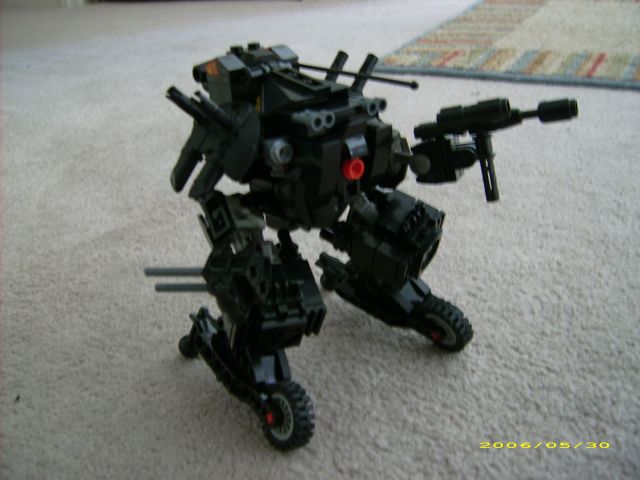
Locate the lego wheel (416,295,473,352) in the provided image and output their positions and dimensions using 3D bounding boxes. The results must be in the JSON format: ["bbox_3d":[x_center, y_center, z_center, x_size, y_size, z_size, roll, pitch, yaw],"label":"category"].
[{"bbox_3d":[0.066,0.045,0.343,0.011,0.030,0.030,-40,43,-26],"label":"lego wheel"}]

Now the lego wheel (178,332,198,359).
[{"bbox_3d":[-0.070,0.057,0.346,0.011,0.012,0.012,-2,22,-41],"label":"lego wheel"}]

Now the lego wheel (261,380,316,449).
[{"bbox_3d":[-0.016,0.082,0.302,0.011,0.030,0.030,-2,22,-41],"label":"lego wheel"}]

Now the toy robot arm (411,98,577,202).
[{"bbox_3d":[0.078,-0.040,0.293,0.074,0.046,0.019,-3,25,30],"label":"toy robot arm"}]

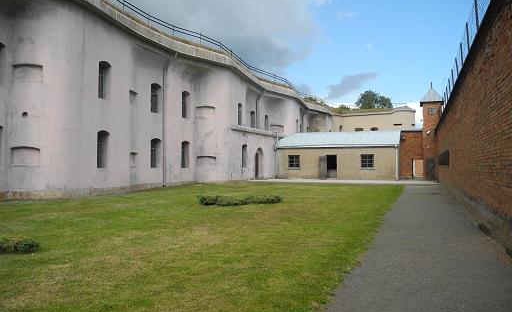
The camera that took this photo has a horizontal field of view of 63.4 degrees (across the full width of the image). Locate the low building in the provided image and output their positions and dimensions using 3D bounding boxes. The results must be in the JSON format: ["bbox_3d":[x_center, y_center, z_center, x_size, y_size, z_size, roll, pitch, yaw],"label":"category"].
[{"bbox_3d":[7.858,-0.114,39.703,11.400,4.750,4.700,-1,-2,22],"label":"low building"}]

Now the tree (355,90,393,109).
[{"bbox_3d":[24.970,-8.666,88.283,8.200,10.500,8.200,0,-2,0],"label":"tree"}]

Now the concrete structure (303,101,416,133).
[{"bbox_3d":[16.032,-2.164,60.959,16.000,10.200,10.500,-1,-2,22],"label":"concrete structure"}]

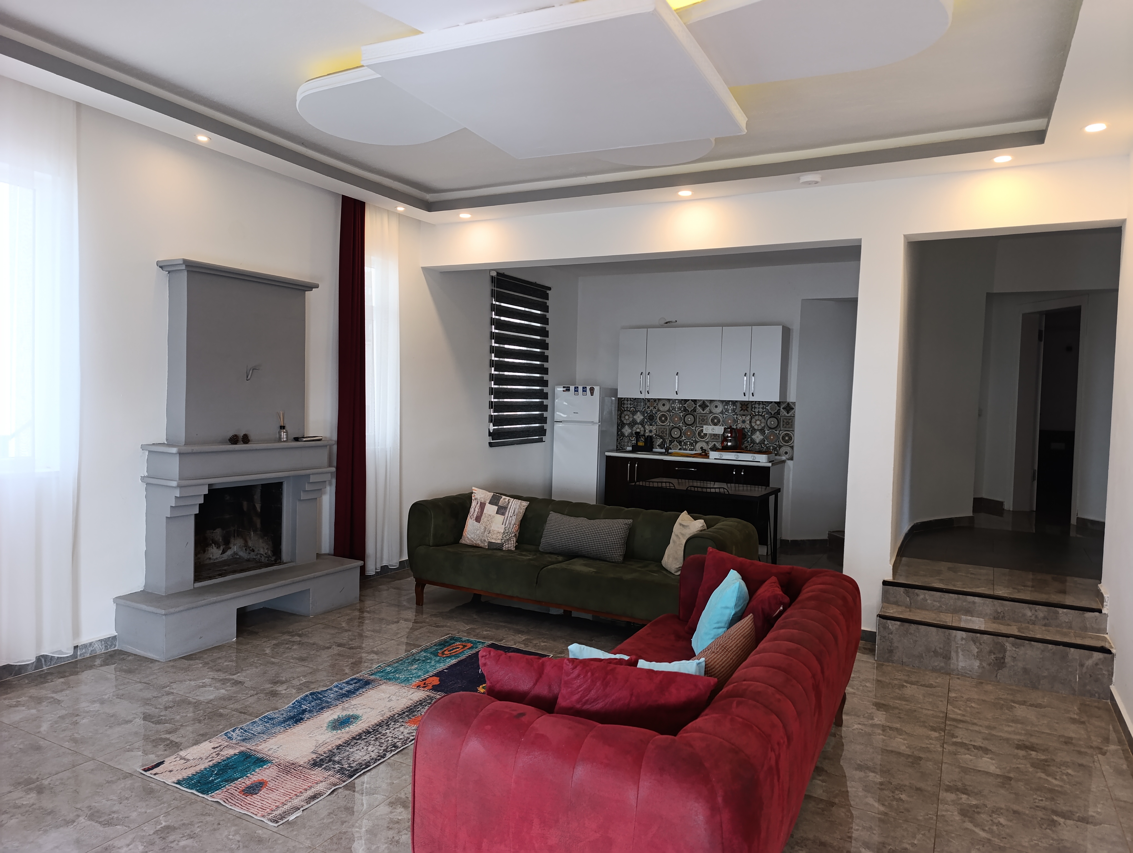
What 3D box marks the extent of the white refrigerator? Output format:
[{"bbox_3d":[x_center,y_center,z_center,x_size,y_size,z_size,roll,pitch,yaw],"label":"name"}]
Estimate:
[{"bbox_3d":[0.227,0.368,8.714,0.565,1.648,0.580,3,2,27],"label":"white refrigerator"}]

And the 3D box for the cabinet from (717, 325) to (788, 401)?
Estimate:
[{"bbox_3d":[1.990,-0.657,8.019,0.632,0.777,0.340,3,2,27],"label":"cabinet"}]

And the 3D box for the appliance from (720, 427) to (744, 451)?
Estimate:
[{"bbox_3d":[1.754,0.127,7.989,0.220,0.244,0.200,3,2,27],"label":"appliance"}]

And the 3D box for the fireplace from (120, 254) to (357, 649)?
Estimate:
[{"bbox_3d":[-2.000,0.146,4.844,0.450,2.245,1.530,3,2,27],"label":"fireplace"}]

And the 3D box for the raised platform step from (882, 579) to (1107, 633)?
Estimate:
[{"bbox_3d":[2.544,1.057,4.563,1.145,0.148,0.280,3,2,27],"label":"raised platform step"}]

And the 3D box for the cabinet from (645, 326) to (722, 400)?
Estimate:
[{"bbox_3d":[1.333,-0.688,8.357,0.848,0.777,0.340,3,2,27],"label":"cabinet"}]

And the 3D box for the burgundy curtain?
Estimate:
[{"bbox_3d":[-1.657,-0.261,5.789,0.120,2.910,0.280,3,2,27],"label":"burgundy curtain"}]

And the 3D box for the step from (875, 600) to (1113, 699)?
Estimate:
[{"bbox_3d":[2.416,1.273,4.329,1.160,0.280,0.320,3,2,27],"label":"step"}]

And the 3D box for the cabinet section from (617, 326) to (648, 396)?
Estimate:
[{"bbox_3d":[0.814,-0.713,8.624,0.320,0.777,0.340,3,2,27],"label":"cabinet section"}]

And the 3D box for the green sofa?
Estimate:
[{"bbox_3d":[0.077,0.938,5.211,2.310,0.755,0.825,3,2,27],"label":"green sofa"}]

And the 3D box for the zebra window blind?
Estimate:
[{"bbox_3d":[-0.484,-0.685,8.051,0.080,1.740,1.170,3,2,27],"label":"zebra window blind"}]

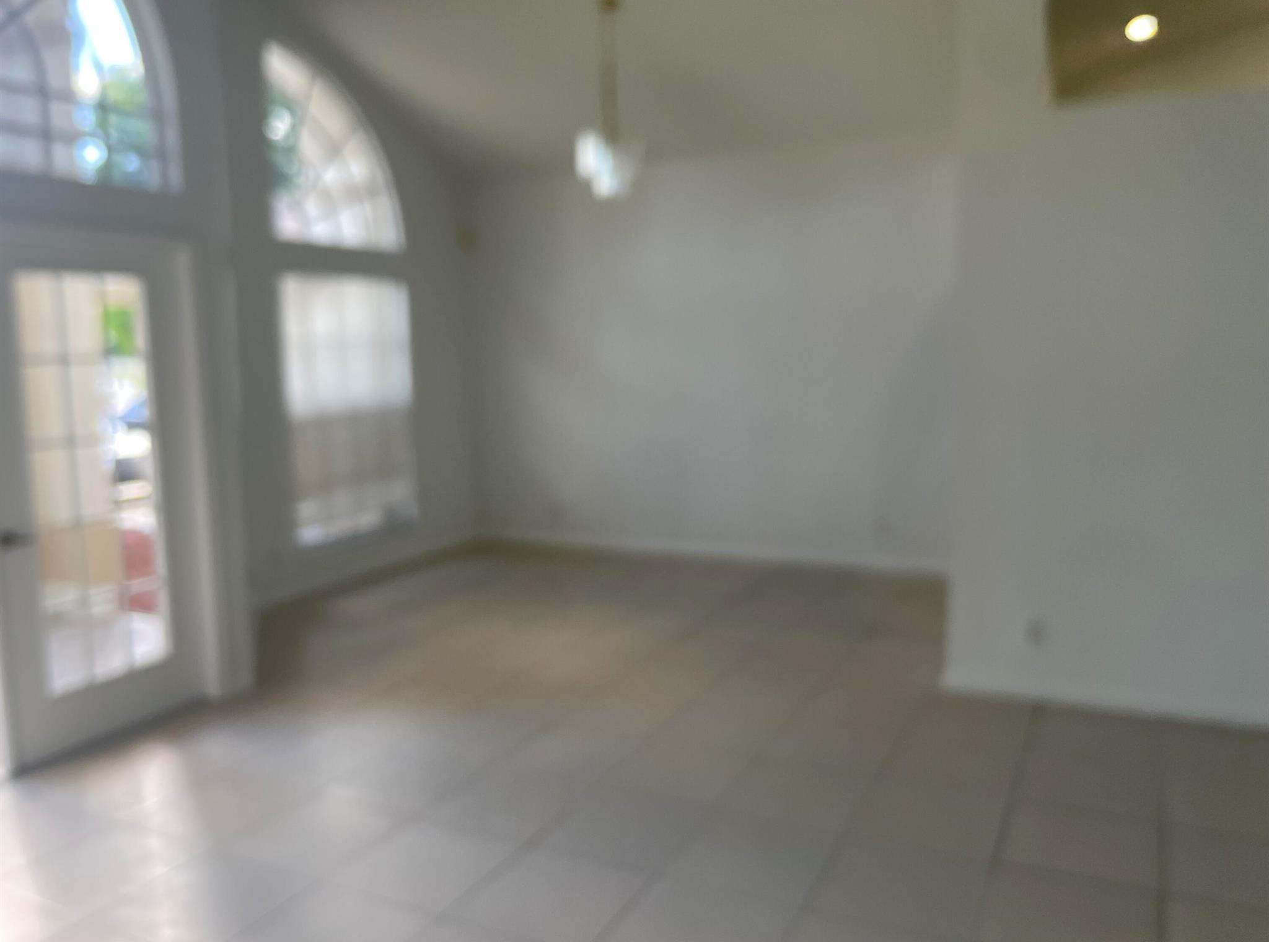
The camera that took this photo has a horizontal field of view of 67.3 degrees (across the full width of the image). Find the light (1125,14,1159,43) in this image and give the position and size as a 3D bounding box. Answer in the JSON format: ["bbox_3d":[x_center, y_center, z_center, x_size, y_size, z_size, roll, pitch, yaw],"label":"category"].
[{"bbox_3d":[2.846,-2.485,5.350,0.170,0.040,0.170,2,7,27],"label":"light"}]

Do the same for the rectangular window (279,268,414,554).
[{"bbox_3d":[-2.048,-0.462,6.987,0.090,1.840,1.220,2,7,27],"label":"rectangular window"}]

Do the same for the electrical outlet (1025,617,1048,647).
[{"bbox_3d":[1.753,0.707,4.158,0.078,0.122,0.015,2,7,27],"label":"electrical outlet"}]

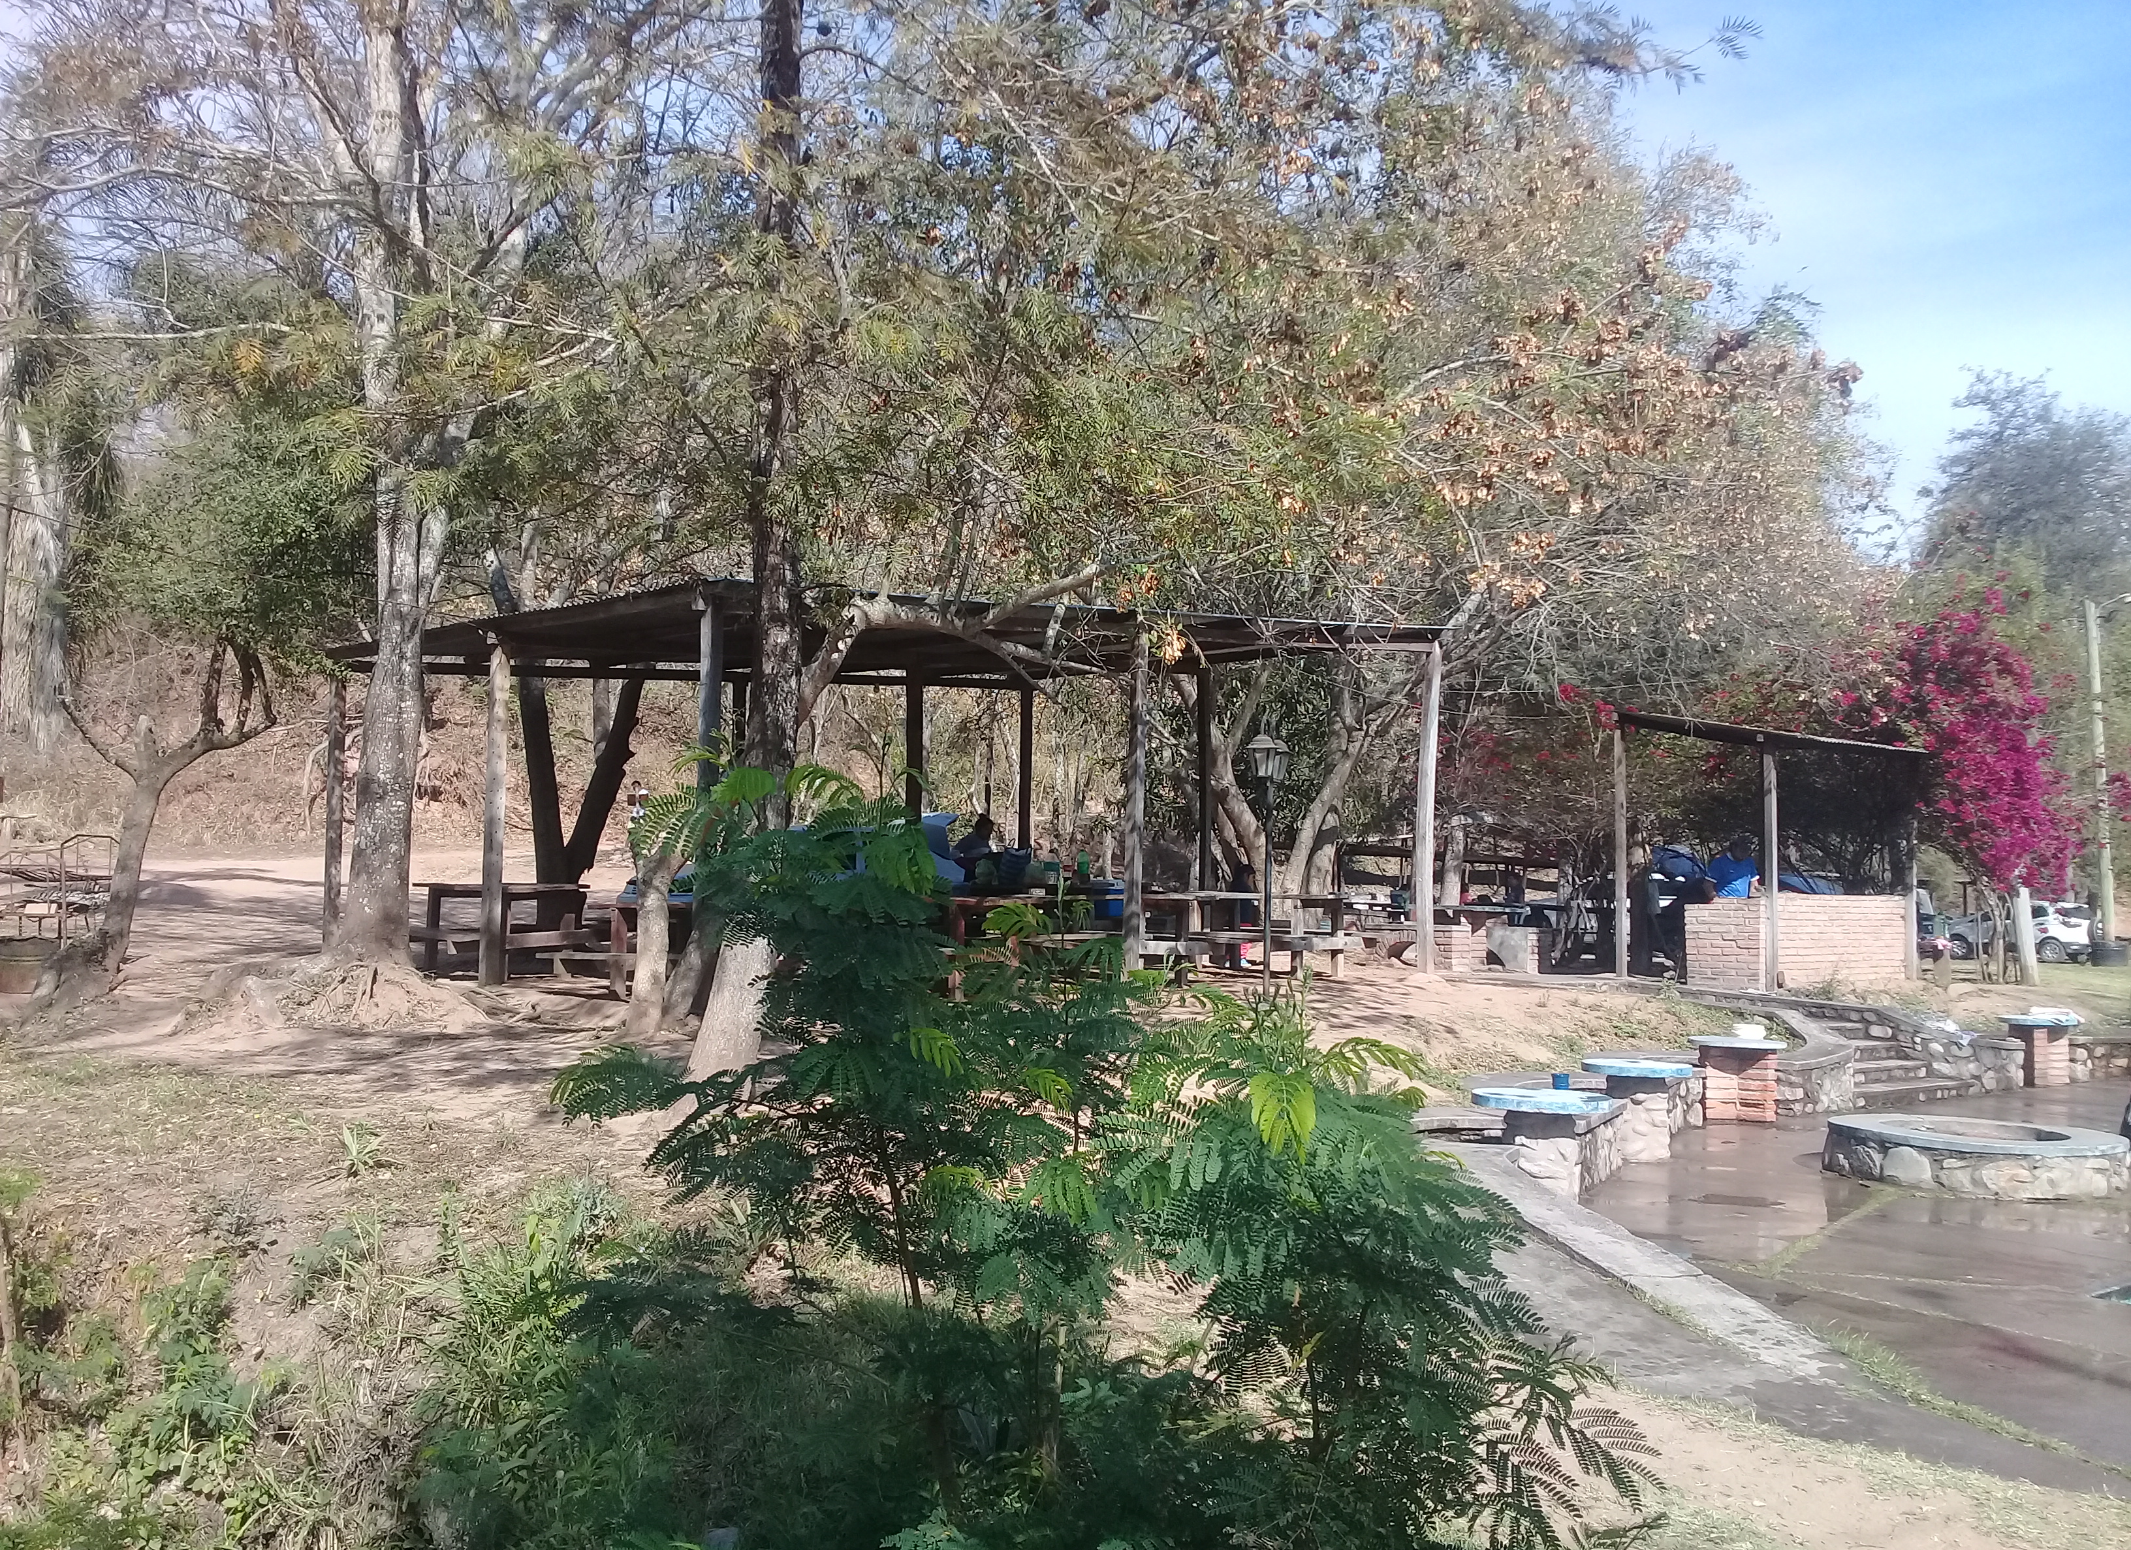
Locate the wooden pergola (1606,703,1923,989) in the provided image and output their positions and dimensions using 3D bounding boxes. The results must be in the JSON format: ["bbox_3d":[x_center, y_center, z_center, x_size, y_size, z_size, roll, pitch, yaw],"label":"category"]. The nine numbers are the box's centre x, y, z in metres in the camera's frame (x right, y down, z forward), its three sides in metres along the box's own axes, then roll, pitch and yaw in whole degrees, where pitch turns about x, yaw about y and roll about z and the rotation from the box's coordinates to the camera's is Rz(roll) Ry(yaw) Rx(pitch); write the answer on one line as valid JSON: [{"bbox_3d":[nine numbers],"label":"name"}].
[{"bbox_3d":[7.903,0.823,21.339,3.484,2.918,1.961,4,-4,-41],"label":"wooden pergola"}]

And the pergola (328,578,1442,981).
[{"bbox_3d":[-1.388,0.102,18.353,6.196,3.544,9.096,-2,-5,45],"label":"pergola"}]

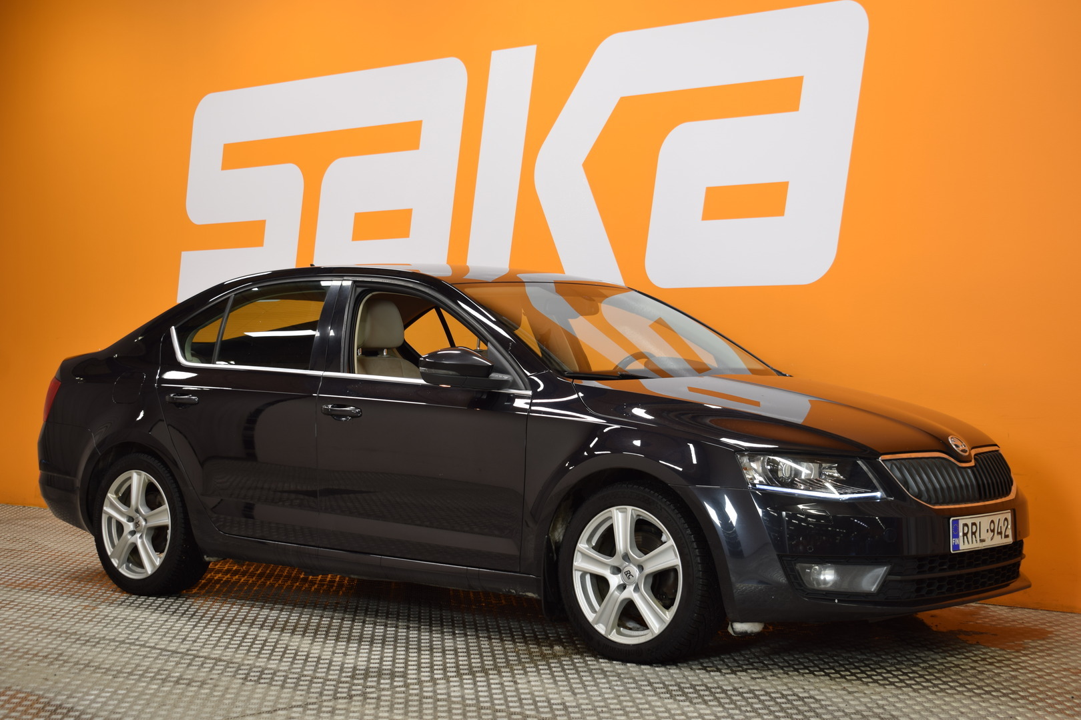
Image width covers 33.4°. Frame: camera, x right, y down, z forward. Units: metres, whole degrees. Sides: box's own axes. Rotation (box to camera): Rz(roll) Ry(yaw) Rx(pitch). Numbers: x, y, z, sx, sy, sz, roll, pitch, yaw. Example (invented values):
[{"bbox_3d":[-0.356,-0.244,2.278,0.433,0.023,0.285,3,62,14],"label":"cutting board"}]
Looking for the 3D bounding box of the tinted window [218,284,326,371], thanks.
[{"bbox_3d":[-1.115,-0.143,7.456,0.701,0.409,0.050,0,-27,43],"label":"tinted window"}]

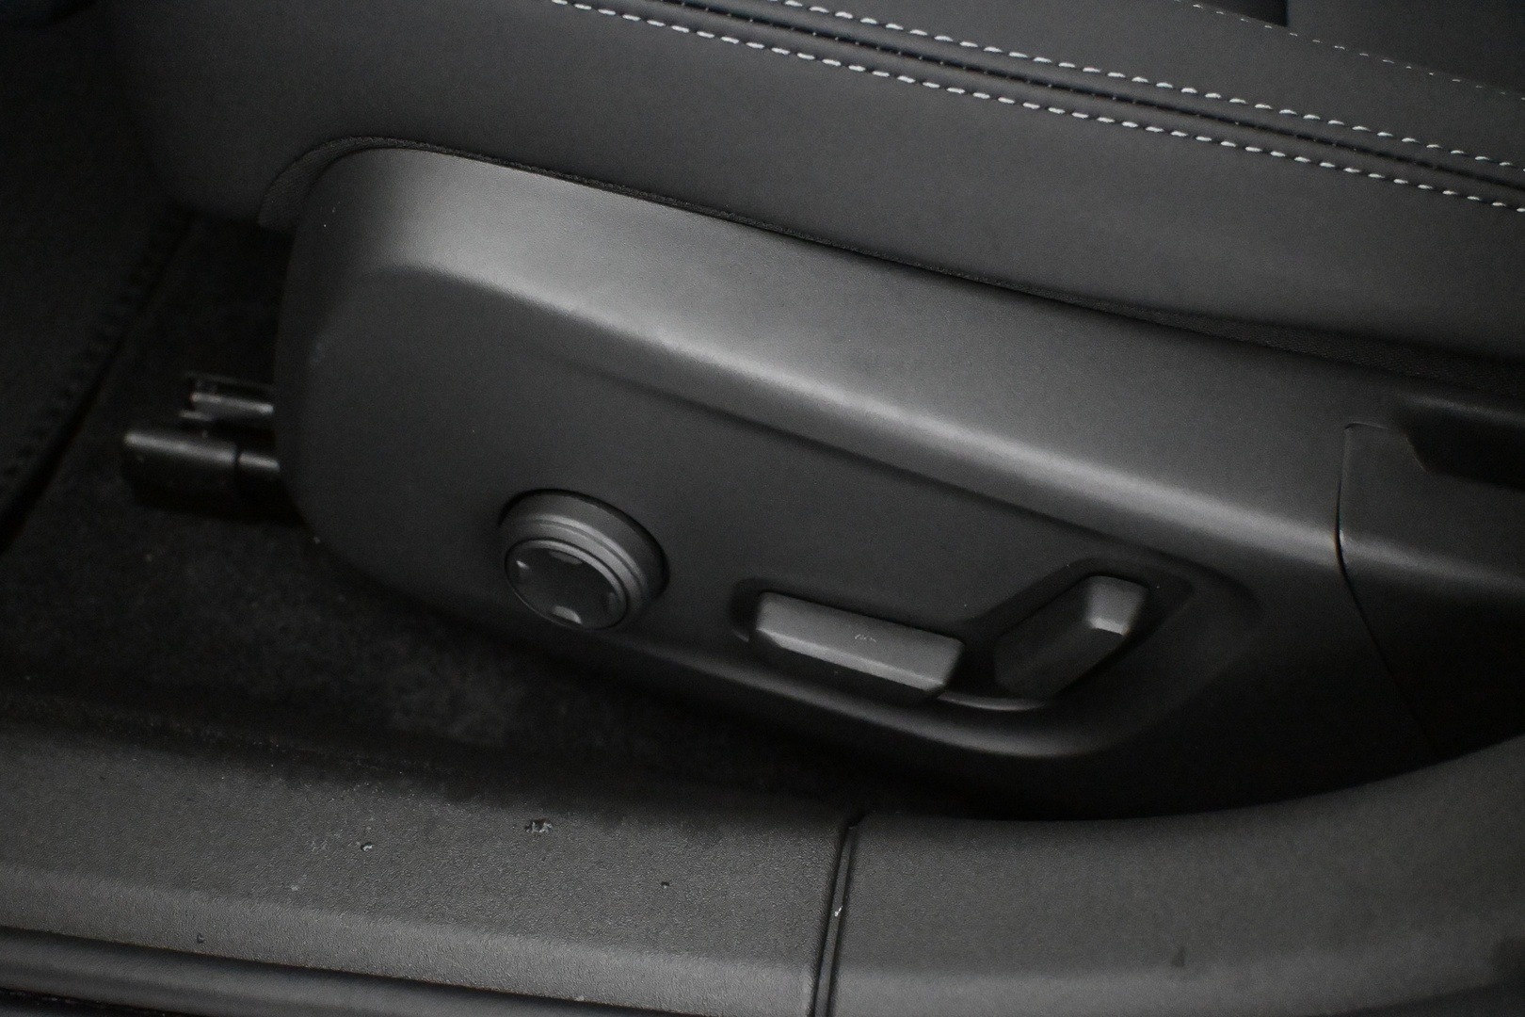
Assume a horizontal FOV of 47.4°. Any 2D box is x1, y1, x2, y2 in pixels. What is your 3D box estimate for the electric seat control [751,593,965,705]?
[{"bbox_3d":[0.028,0.042,0.513,0.063,0.015,0.018,14,49,6],"label":"electric seat control"}]

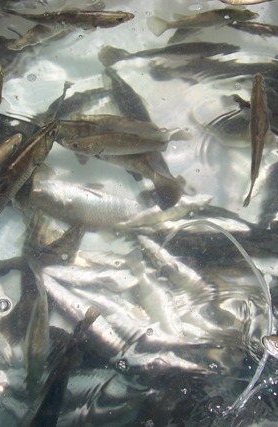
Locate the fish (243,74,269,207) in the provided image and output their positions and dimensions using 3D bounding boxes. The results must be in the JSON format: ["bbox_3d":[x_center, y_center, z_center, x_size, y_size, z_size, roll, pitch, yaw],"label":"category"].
[{"bbox_3d":[0.215,-0.145,1.143,0.034,0.055,0.294,8,64,4],"label":"fish"}]

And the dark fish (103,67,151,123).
[{"bbox_3d":[-0.018,-0.193,1.227,0.046,0.060,0.295,-19,64,-10],"label":"dark fish"}]

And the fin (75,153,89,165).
[{"bbox_3d":[-0.105,-0.102,1.122,0.022,0.012,0.026,-16,63,-8],"label":"fin"}]

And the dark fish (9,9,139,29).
[{"bbox_3d":[-0.141,-0.411,1.253,0.268,0.062,0.034,2,62,1],"label":"dark fish"}]

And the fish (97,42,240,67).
[{"bbox_3d":[0.067,-0.349,1.309,0.304,0.060,0.035,-3,64,-1],"label":"fish"}]

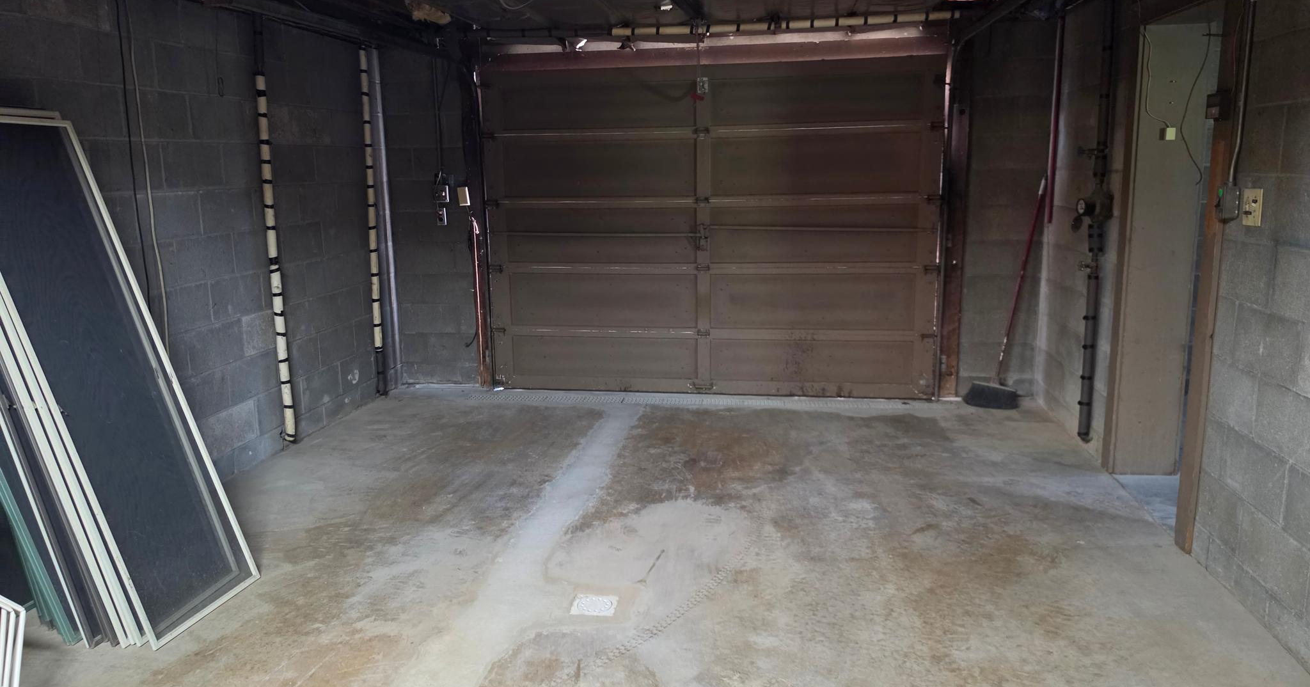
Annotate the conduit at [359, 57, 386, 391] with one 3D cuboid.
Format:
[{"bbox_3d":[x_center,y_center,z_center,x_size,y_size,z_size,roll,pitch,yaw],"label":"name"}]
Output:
[{"bbox_3d":[-1.737,-0.729,5.354,0.050,2.119,0.050,1,8,10],"label":"conduit"}]

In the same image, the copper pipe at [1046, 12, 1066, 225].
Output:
[{"bbox_3d":[2.236,-1.242,4.856,0.042,1.147,0.042,0,11,10],"label":"copper pipe"}]

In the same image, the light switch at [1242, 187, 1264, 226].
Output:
[{"bbox_3d":[1.870,-0.427,2.727,0.014,0.115,0.115,1,12,10],"label":"light switch"}]

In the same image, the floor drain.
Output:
[{"bbox_3d":[-0.195,0.854,2.844,0.138,0.012,0.134,0,12,6],"label":"floor drain"}]

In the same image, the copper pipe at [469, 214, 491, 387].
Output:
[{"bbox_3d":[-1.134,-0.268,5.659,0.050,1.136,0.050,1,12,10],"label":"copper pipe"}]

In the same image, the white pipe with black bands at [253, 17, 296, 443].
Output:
[{"bbox_3d":[-1.908,-0.530,4.366,0.050,2.123,0.050,1,9,10],"label":"white pipe with black bands"}]

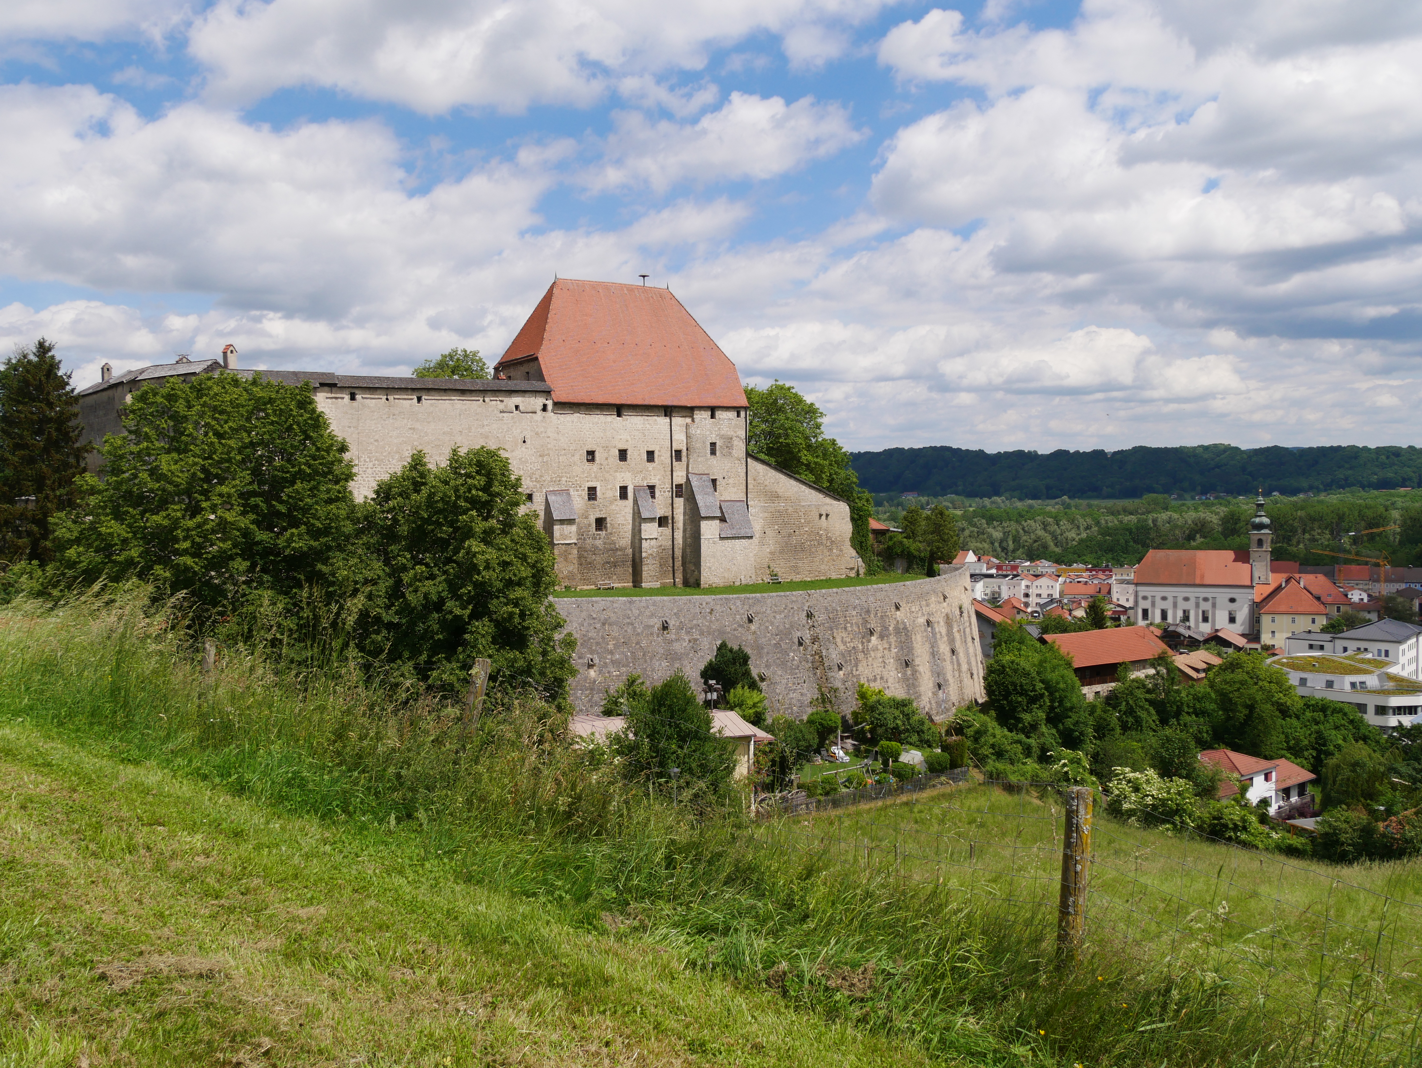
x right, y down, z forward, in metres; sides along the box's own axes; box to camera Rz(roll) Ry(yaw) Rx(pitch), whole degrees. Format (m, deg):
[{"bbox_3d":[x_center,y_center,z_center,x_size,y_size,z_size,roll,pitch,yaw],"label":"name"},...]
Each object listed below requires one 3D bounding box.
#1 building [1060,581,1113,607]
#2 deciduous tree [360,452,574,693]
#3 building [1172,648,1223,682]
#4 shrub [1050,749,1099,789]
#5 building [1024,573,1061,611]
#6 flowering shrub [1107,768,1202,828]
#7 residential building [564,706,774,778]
[{"bbox_3d":[126.620,20.600,388.000,15.800,8.200,9.500,0,3,8],"label":"building"},{"bbox_3d":[-7.840,1.710,37.000,6.900,9.200,6.700,-1,3,-12],"label":"deciduous tree"},{"bbox_3d":[88.320,25.790,212.000,11.800,7.800,8.800,-3,4,-40],"label":"building"},{"bbox_3d":[26.250,17.070,83.000,3.600,3.300,3.400,0,3,18],"label":"shrub"},{"bbox_3d":[108.660,18.920,377.000,11.000,12.500,12.000,0,3,12],"label":"building"},{"bbox_3d":[31.090,18.450,81.000,6.500,4.300,5.200,0,3,21],"label":"flowering shrub"},{"bbox_3d":[-2.570,14.260,75.000,13.000,5.500,8.500,-1,3,1],"label":"residential building"}]

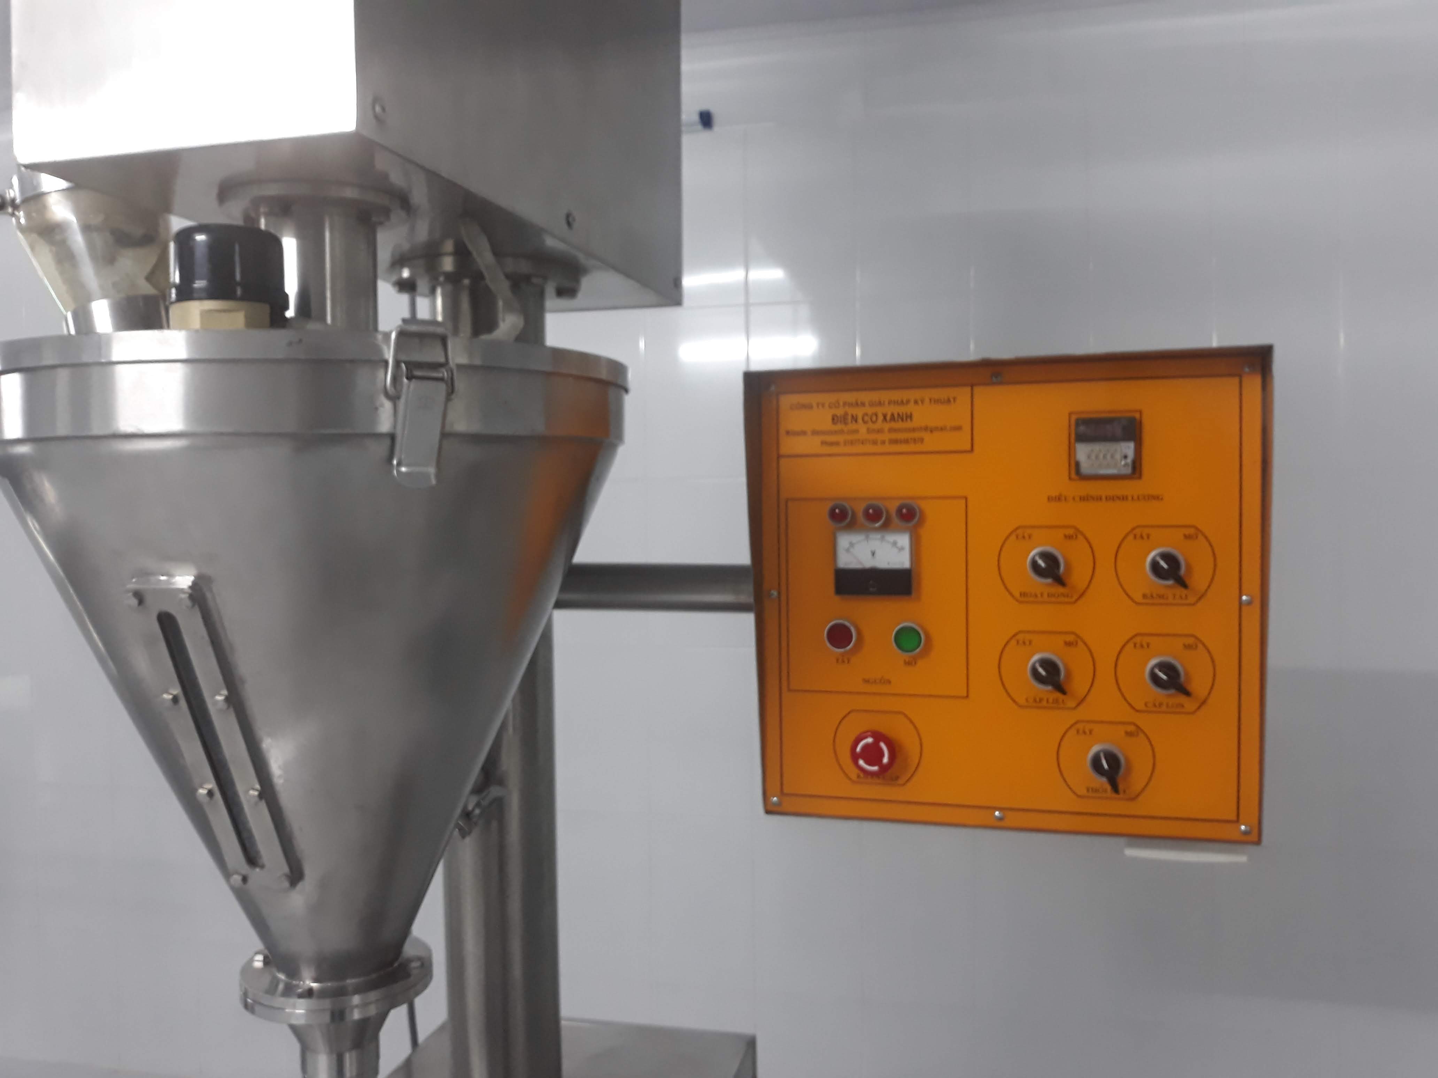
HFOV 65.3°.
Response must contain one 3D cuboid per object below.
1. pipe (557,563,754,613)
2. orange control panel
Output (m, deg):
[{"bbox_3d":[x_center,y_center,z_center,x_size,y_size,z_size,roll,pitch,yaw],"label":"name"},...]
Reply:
[{"bbox_3d":[-0.071,0.049,1.131,0.235,0.047,0.047,0,2,15],"label":"pipe"},{"bbox_3d":[0.253,0.050,1.011,0.417,0.398,0.180,0,2,15],"label":"orange control panel"}]

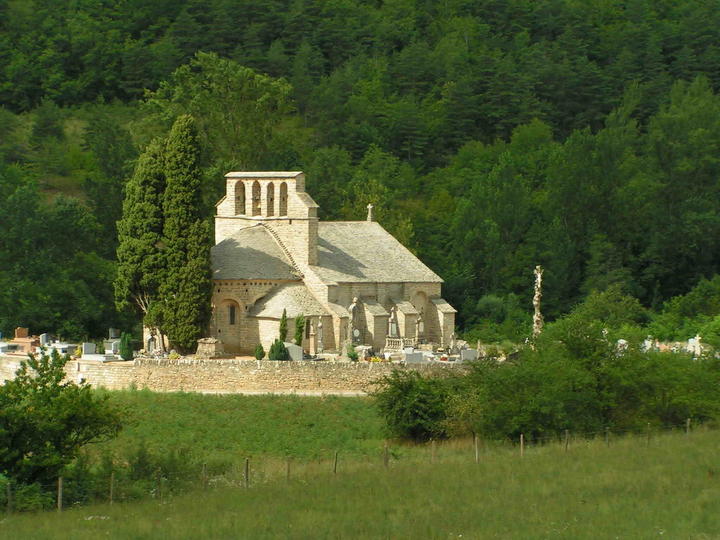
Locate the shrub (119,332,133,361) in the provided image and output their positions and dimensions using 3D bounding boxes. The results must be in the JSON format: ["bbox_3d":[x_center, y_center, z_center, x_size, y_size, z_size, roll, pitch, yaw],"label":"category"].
[{"bbox_3d":[-13.484,4.413,149.500,0.776,1.696,0.776,1,1,0],"label":"shrub"}]

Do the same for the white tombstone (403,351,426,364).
[{"bbox_3d":[3.115,5.048,150.000,1.000,0.923,0.180,1,1,9],"label":"white tombstone"}]

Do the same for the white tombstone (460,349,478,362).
[{"bbox_3d":[6.338,4.992,150.500,1.000,0.839,0.180,1,1,9],"label":"white tombstone"}]

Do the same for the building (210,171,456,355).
[{"bbox_3d":[-3.151,-0.505,161.495,10.900,10.963,17.900,1,1,33],"label":"building"}]

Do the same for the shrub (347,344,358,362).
[{"bbox_3d":[-0.431,4.787,149.500,0.690,1.064,0.690,1,1,0],"label":"shrub"}]

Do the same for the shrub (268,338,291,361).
[{"bbox_3d":[-4.629,4.614,149.500,1.208,1.294,1.208,1,1,0],"label":"shrub"}]

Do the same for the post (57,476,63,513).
[{"bbox_3d":[-11.211,8.376,97.000,0.120,1.343,0.120,1,1,0],"label":"post"}]

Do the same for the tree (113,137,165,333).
[{"bbox_3d":[-13.400,-1.671,158.000,3.099,12.640,2.978,1,1,0],"label":"tree"}]

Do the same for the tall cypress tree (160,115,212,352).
[{"bbox_3d":[-10.450,-2.211,157.500,2.968,14.417,2.968,1,1,0],"label":"tall cypress tree"}]

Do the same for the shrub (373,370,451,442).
[{"bbox_3d":[2.686,6.957,133.000,3.990,3.734,3.785,1,1,0],"label":"shrub"}]

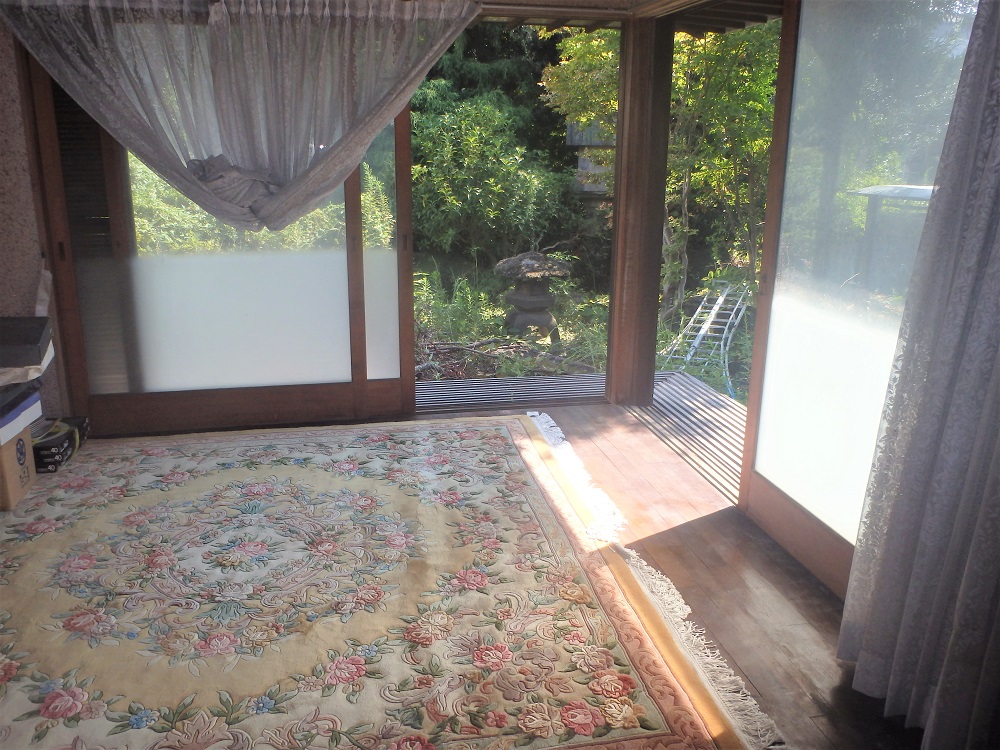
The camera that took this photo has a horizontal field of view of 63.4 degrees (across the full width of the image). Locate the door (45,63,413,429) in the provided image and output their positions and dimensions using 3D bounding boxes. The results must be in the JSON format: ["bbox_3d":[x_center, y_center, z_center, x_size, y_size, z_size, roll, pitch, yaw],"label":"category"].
[{"bbox_3d":[-1.222,-0.643,3.800,1.619,1.824,0.090,-2,15,-11],"label":"door"}]

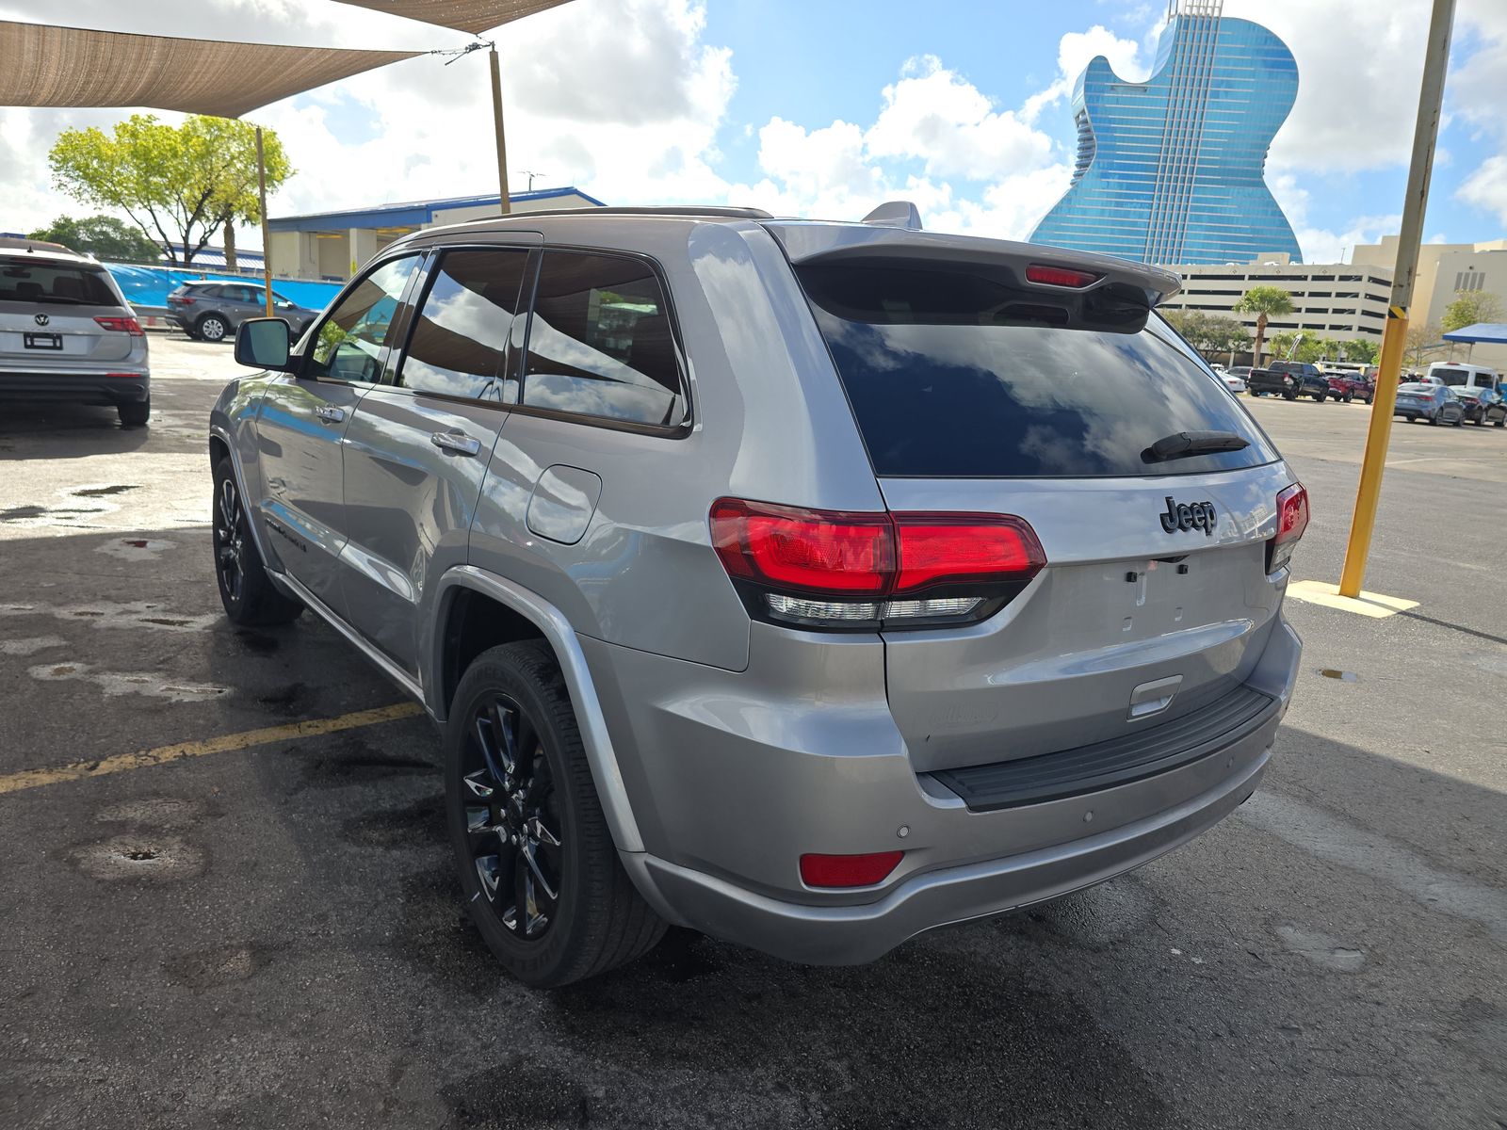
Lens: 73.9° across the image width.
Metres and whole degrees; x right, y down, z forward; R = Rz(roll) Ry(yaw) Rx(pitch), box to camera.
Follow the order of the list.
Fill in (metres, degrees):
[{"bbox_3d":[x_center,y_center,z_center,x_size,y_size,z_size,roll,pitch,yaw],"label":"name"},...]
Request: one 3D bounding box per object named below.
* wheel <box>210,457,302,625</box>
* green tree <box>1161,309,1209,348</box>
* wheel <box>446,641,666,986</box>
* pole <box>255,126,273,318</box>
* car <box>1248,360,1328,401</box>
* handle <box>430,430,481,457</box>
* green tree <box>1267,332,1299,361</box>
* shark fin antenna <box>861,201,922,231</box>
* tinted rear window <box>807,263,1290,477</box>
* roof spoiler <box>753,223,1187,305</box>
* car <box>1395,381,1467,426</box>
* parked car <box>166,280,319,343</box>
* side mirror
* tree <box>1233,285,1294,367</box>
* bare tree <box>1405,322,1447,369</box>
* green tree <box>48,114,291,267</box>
[{"bbox_3d":[-2.219,-0.111,4.490,0.270,0.770,0.770,-5,16,-37],"label":"wheel"},{"bbox_3d":[30.988,-15.881,72.037,3.800,5.600,3.800,4,13,0],"label":"green tree"},{"bbox_3d":[-0.450,0.536,2.266,0.270,0.770,0.770,-5,16,-37],"label":"wheel"},{"bbox_3d":[-10.763,-7.102,22.175,0.150,4.880,0.150,-5,14,-25],"label":"pole"},{"bbox_3d":[28.201,-9.625,52.425,5.850,1.940,2.050,-6,17,-39],"label":"car"},{"bbox_3d":[-0.681,-0.282,2.318,0.055,0.050,0.250,-6,17,-38],"label":"handle"},{"bbox_3d":[46.389,-18.210,88.512,2.470,4.780,2.220,10,14,26],"label":"green tree"},{"bbox_3d":[0.326,-0.848,2.441,0.070,0.070,0.175,-5,16,-37],"label":"shark fin antenna"},{"bbox_3d":[0.657,-0.399,2.061,1.360,0.490,0.130,-5,-28,-37],"label":"tinted rear window"},{"bbox_3d":[0.555,-0.635,2.156,1.280,0.135,0.280,-6,17,-38],"label":"roof spoiler"},{"bbox_3d":[24.512,-5.876,36.437,4.600,1.440,1.800,-7,17,-40],"label":"car"},{"bbox_3d":[-13.951,-7.125,28.297,4.580,1.670,1.880,-5,16,-37],"label":"parked car"},{"bbox_3d":[-1.686,-0.765,3.466,0.235,0.190,0.150,-5,16,-37],"label":"side mirror"},{"bbox_3d":[34.254,-15.233,67.290,4.000,7.000,4.000,4,13,0],"label":"tree"},{"bbox_3d":[42.016,-12.854,63.246,3.200,5.400,3.200,4,13,0],"label":"bare tree"},{"bbox_3d":[-22.440,-13.365,38.830,7.990,7.740,7.190,-3,14,-29],"label":"green tree"}]

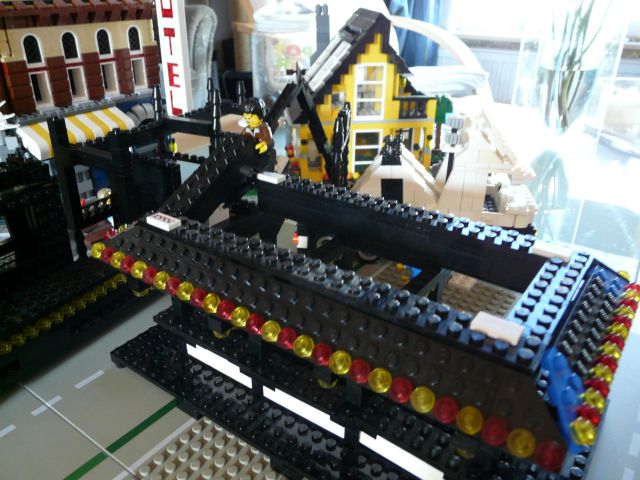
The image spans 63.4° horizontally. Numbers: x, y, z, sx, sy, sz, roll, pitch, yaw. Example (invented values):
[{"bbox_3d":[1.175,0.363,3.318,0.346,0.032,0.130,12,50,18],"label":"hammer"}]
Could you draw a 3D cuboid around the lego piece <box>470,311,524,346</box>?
[{"bbox_3d":[0.060,0.030,0.176,0.016,0.003,0.008,19,31,31],"label":"lego piece"}]

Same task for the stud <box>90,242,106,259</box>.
[{"bbox_3d":[-0.111,0.006,0.259,0.008,0.008,0.005,18,-11,31],"label":"stud"}]

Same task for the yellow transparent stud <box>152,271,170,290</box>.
[{"bbox_3d":[-0.072,0.018,0.234,0.008,0.005,0.008,18,66,31],"label":"yellow transparent stud"}]

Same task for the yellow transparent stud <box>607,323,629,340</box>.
[{"bbox_3d":[0.117,0.036,0.203,0.008,0.005,0.008,52,42,7],"label":"yellow transparent stud"}]

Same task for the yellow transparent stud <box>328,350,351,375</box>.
[{"bbox_3d":[0.007,0.044,0.187,0.008,0.008,0.005,18,-11,31],"label":"yellow transparent stud"}]

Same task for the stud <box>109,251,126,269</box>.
[{"bbox_3d":[-0.098,0.010,0.251,0.008,0.008,0.005,18,-11,31],"label":"stud"}]

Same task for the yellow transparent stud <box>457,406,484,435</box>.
[{"bbox_3d":[0.047,0.057,0.163,0.008,0.008,0.005,18,-11,31],"label":"yellow transparent stud"}]

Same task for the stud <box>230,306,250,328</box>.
[{"bbox_3d":[-0.032,0.031,0.209,0.008,0.005,0.008,18,66,31],"label":"stud"}]

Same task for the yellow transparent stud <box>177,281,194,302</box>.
[{"bbox_3d":[-0.059,0.023,0.227,0.008,0.005,0.008,19,74,31],"label":"yellow transparent stud"}]

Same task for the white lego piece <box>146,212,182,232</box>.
[{"bbox_3d":[-0.075,-0.009,0.251,0.016,0.003,0.008,18,31,31],"label":"white lego piece"}]

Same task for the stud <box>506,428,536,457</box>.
[{"bbox_3d":[0.059,0.060,0.152,0.008,0.005,0.008,18,66,31],"label":"stud"}]

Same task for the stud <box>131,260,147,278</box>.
[{"bbox_3d":[-0.085,0.014,0.243,0.008,0.008,0.005,18,-11,31],"label":"stud"}]

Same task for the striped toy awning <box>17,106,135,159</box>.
[{"bbox_3d":[-0.204,-0.092,0.438,0.030,0.024,0.088,17,30,29],"label":"striped toy awning"}]

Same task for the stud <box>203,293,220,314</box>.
[{"bbox_3d":[-0.046,0.027,0.219,0.008,0.008,0.005,18,-11,31],"label":"stud"}]

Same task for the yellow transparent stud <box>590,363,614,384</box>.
[{"bbox_3d":[0.098,0.046,0.180,0.008,0.005,0.008,-30,84,-47],"label":"yellow transparent stud"}]

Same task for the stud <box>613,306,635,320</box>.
[{"bbox_3d":[0.127,0.031,0.215,0.008,0.005,0.008,52,42,7],"label":"stud"}]

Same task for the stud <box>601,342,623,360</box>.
[{"bbox_3d":[0.109,0.042,0.194,0.005,0.008,0.008,-34,-2,43],"label":"stud"}]

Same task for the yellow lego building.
[{"bbox_3d":[0.042,-0.155,0.575,0.159,0.180,0.080,-4,26,-11],"label":"yellow lego building"}]

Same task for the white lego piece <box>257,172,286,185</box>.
[{"bbox_3d":[-0.029,-0.037,0.310,0.016,0.003,0.008,18,31,31],"label":"white lego piece"}]

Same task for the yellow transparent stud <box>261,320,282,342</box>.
[{"bbox_3d":[-0.019,0.036,0.203,0.008,0.008,0.005,18,-11,31],"label":"yellow transparent stud"}]

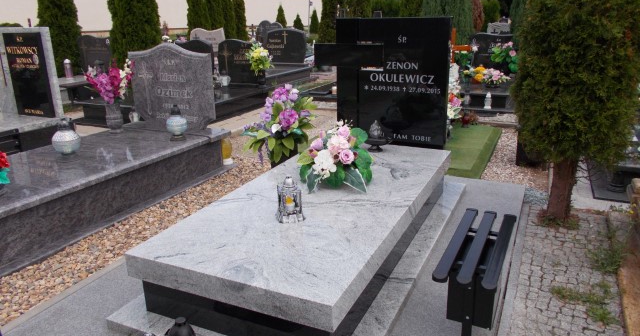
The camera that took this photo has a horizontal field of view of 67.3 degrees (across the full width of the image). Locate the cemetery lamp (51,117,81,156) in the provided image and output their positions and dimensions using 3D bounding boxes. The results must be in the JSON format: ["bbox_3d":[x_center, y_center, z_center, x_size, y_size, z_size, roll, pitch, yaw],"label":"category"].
[{"bbox_3d":[-2.006,-0.268,3.848,0.220,0.308,0.220,7,20,25],"label":"cemetery lamp"}]

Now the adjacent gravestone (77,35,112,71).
[{"bbox_3d":[-4.097,-2.044,8.772,0.785,0.714,0.122,7,20,25],"label":"adjacent gravestone"}]

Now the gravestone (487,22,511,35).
[{"bbox_3d":[5.799,-4.335,15.614,0.770,0.750,0.110,7,20,25],"label":"gravestone"}]

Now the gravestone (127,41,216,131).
[{"bbox_3d":[-1.437,-0.819,4.716,0.970,0.796,0.100,8,20,28],"label":"gravestone"}]

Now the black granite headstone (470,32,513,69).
[{"bbox_3d":[3.060,-1.903,8.105,0.900,0.690,0.100,7,20,25],"label":"black granite headstone"}]

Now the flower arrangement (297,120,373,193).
[{"bbox_3d":[0.094,-0.077,2.942,0.418,0.332,0.367,7,20,25],"label":"flower arrangement"}]

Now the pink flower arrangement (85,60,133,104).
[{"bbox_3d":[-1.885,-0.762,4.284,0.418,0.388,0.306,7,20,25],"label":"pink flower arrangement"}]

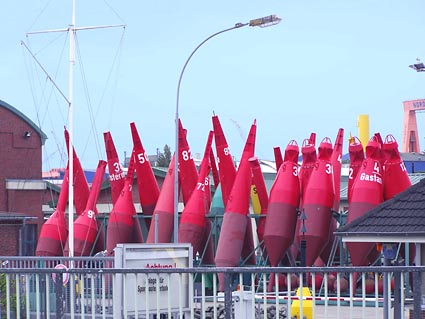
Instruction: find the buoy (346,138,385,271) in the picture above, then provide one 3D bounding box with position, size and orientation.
[{"bbox_3d":[5.601,2.067,58.000,1.170,5.929,1.170,1,-9,45],"label":"buoy"}]

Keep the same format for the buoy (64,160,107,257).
[{"bbox_3d":[-5.541,2.735,69.500,1.050,5.651,1.050,-1,-21,45],"label":"buoy"}]

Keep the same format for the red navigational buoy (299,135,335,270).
[{"bbox_3d":[4.010,2.120,60.000,1.150,5.977,1.150,0,-9,45],"label":"red navigational buoy"}]

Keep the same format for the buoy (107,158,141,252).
[{"bbox_3d":[-3.878,2.421,68.000,1.120,5.982,1.120,-1,-15,45],"label":"buoy"}]

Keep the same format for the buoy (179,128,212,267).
[{"bbox_3d":[-0.655,2.014,65.000,1.080,6.634,1.080,0,-16,45],"label":"buoy"}]

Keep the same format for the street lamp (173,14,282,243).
[{"bbox_3d":[0.475,0.119,47.000,3.205,8.909,0.380,0,-2,0],"label":"street lamp"}]

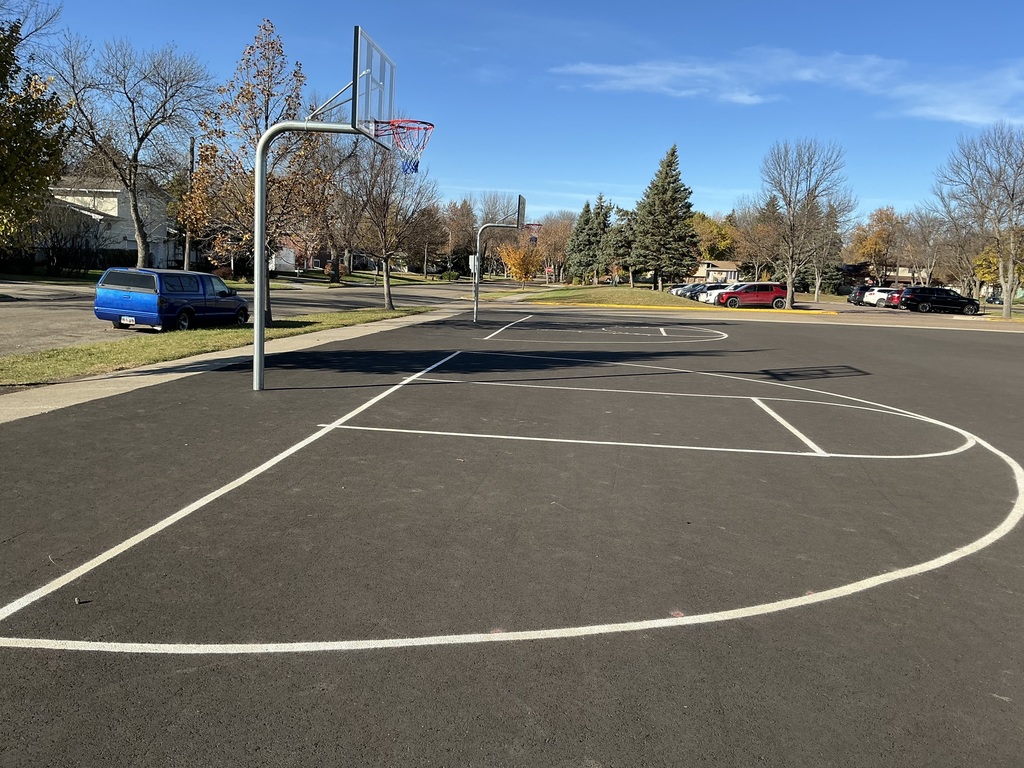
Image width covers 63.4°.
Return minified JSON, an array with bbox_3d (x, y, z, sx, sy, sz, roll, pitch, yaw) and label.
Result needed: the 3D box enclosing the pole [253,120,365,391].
[{"bbox_3d":[-2.333,-1.427,9.530,1.320,3.090,0.120,3,8,5],"label":"pole"}]

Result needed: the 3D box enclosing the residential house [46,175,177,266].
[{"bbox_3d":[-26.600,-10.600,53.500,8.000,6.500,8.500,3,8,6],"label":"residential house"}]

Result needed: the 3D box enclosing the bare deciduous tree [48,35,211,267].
[{"bbox_3d":[-21.242,-12.856,46.000,8.600,13.000,8.400,3,8,6],"label":"bare deciduous tree"}]

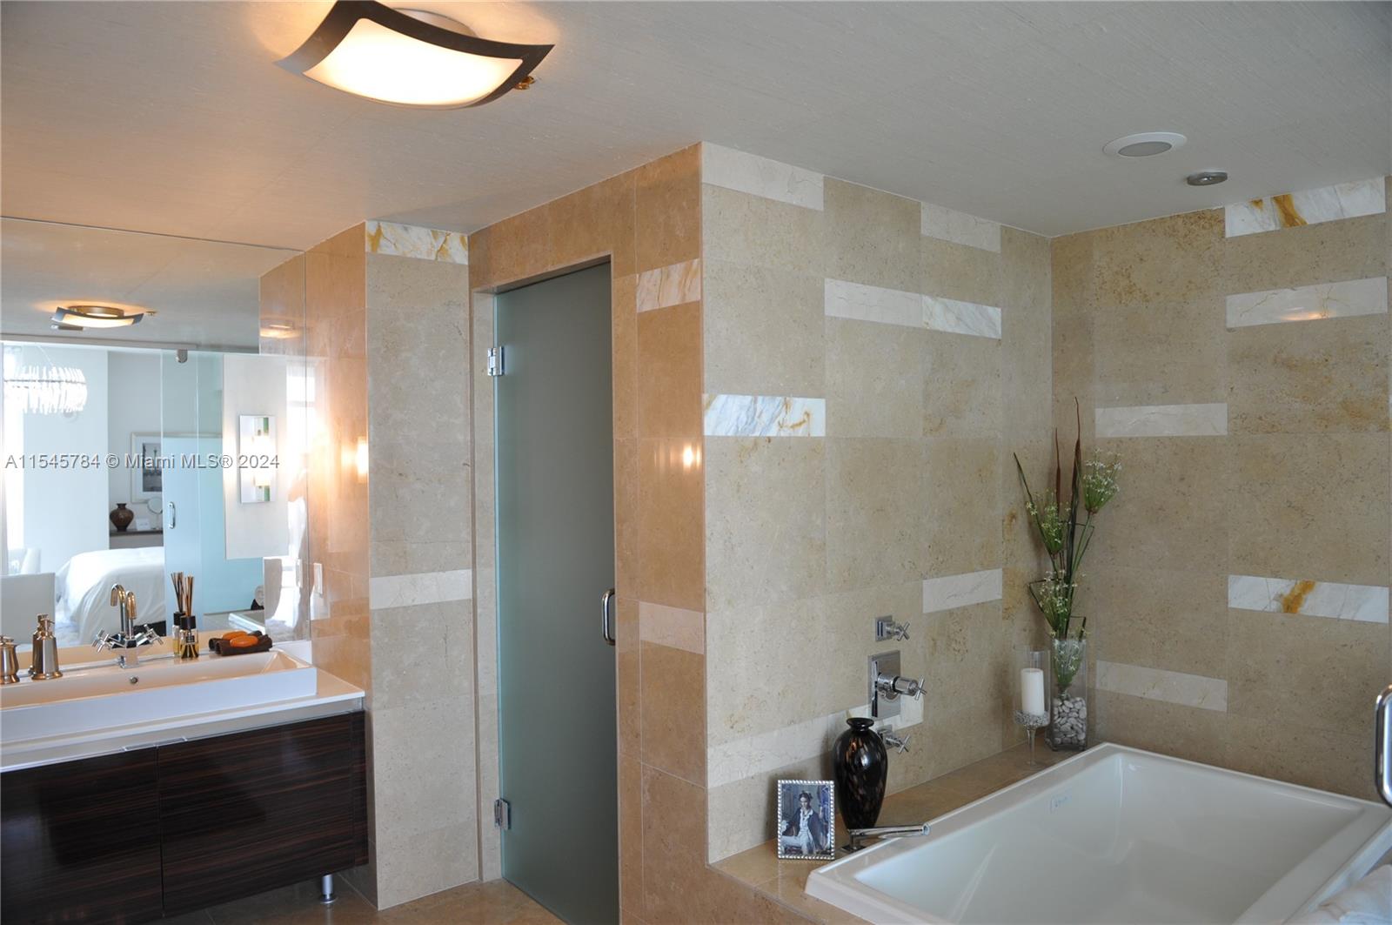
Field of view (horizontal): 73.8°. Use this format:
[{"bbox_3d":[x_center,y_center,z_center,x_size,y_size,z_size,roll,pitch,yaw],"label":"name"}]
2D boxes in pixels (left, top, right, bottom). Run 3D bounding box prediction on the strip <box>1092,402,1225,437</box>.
[{"bbox_3d":[1.640,-0.143,3.284,0.013,0.107,0.452,-1,1,-40],"label":"strip"}]

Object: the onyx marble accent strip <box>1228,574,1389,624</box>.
[{"bbox_3d":[1.902,0.423,2.896,0.020,0.108,0.434,-1,1,-40],"label":"onyx marble accent strip"}]

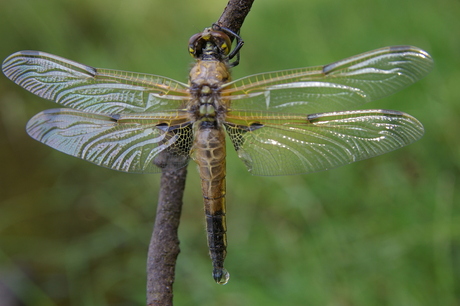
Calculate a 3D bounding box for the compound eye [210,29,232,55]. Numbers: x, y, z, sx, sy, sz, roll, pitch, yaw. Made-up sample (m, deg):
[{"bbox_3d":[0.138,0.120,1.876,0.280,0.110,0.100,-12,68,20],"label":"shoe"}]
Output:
[{"bbox_3d":[-0.002,-0.020,0.202,0.004,0.004,0.005,-8,-19,9],"label":"compound eye"}]

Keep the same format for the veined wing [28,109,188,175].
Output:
[{"bbox_3d":[-0.023,-0.002,0.209,0.036,0.012,0.004,0,0,25],"label":"veined wing"}]

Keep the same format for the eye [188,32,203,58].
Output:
[{"bbox_3d":[-0.006,-0.020,0.203,0.003,0.004,0.005,-8,-19,9],"label":"eye"}]

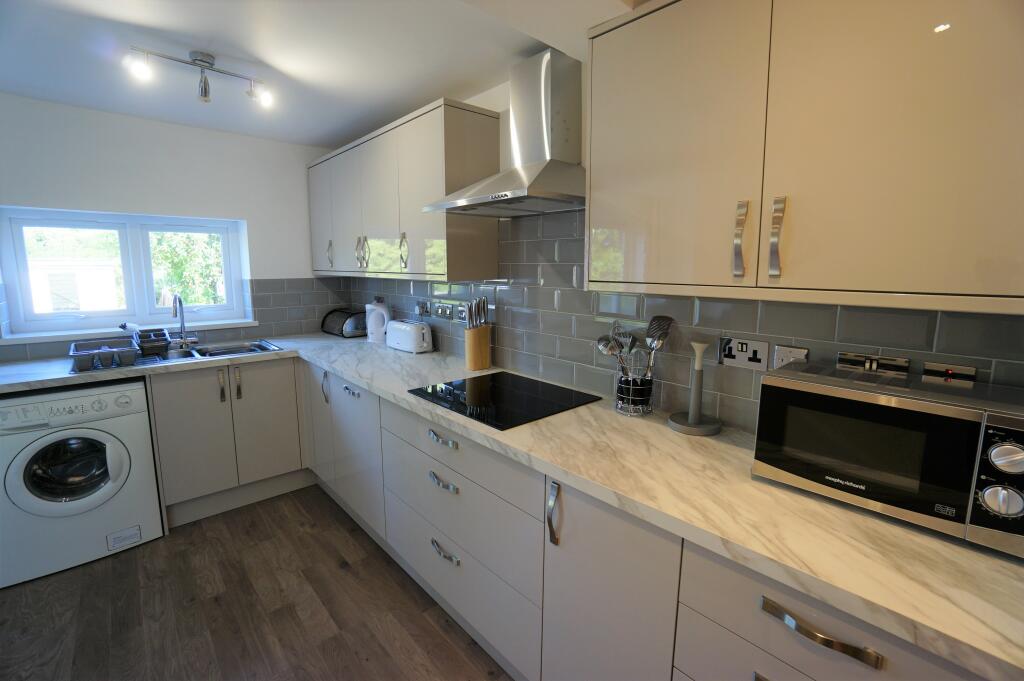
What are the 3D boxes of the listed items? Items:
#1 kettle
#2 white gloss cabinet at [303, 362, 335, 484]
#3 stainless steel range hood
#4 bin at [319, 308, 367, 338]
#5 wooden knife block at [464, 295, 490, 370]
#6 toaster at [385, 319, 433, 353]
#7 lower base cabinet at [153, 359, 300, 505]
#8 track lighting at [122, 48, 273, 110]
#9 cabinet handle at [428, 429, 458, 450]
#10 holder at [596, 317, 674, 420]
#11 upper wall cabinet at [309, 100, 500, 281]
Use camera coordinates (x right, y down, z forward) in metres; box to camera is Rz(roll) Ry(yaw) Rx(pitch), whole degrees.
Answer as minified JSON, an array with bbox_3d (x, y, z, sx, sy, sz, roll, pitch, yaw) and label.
[{"bbox_3d":[-0.922,-0.136,2.921,0.185,0.305,0.140,-3,10,-20],"label":"kettle"},{"bbox_3d":[-0.908,0.465,2.685,0.567,0.716,0.350,-8,13,-43],"label":"white gloss cabinet"},{"bbox_3d":[-0.015,-0.821,1.701,0.443,0.580,0.600,-8,13,-43],"label":"stainless steel range hood"},{"bbox_3d":[-1.272,-0.137,3.291,0.225,0.187,0.370,-8,13,-43],"label":"bin"},{"bbox_3d":[-0.174,-0.035,2.190,0.115,0.370,0.085,-8,13,-43],"label":"wooden knife block"},{"bbox_3d":[-0.659,-0.036,2.717,0.300,0.190,0.155,9,12,41],"label":"toaster"},{"bbox_3d":[-1.780,0.463,2.643,0.672,0.716,0.568,-8,13,-43],"label":"lower base cabinet"},{"bbox_3d":[-1.260,-1.068,1.732,0.490,0.192,0.100,-8,13,-43],"label":"track lighting"},{"bbox_3d":[-0.242,0.354,1.517,0.030,0.024,0.170,-8,13,-43],"label":"cabinet handle"},{"bbox_3d":[0.449,0.086,1.542,0.160,0.357,0.215,-8,13,-43],"label":"holder"},{"bbox_3d":[-0.771,-0.778,2.605,0.320,0.783,1.718,-8,13,-43],"label":"upper wall cabinet"}]

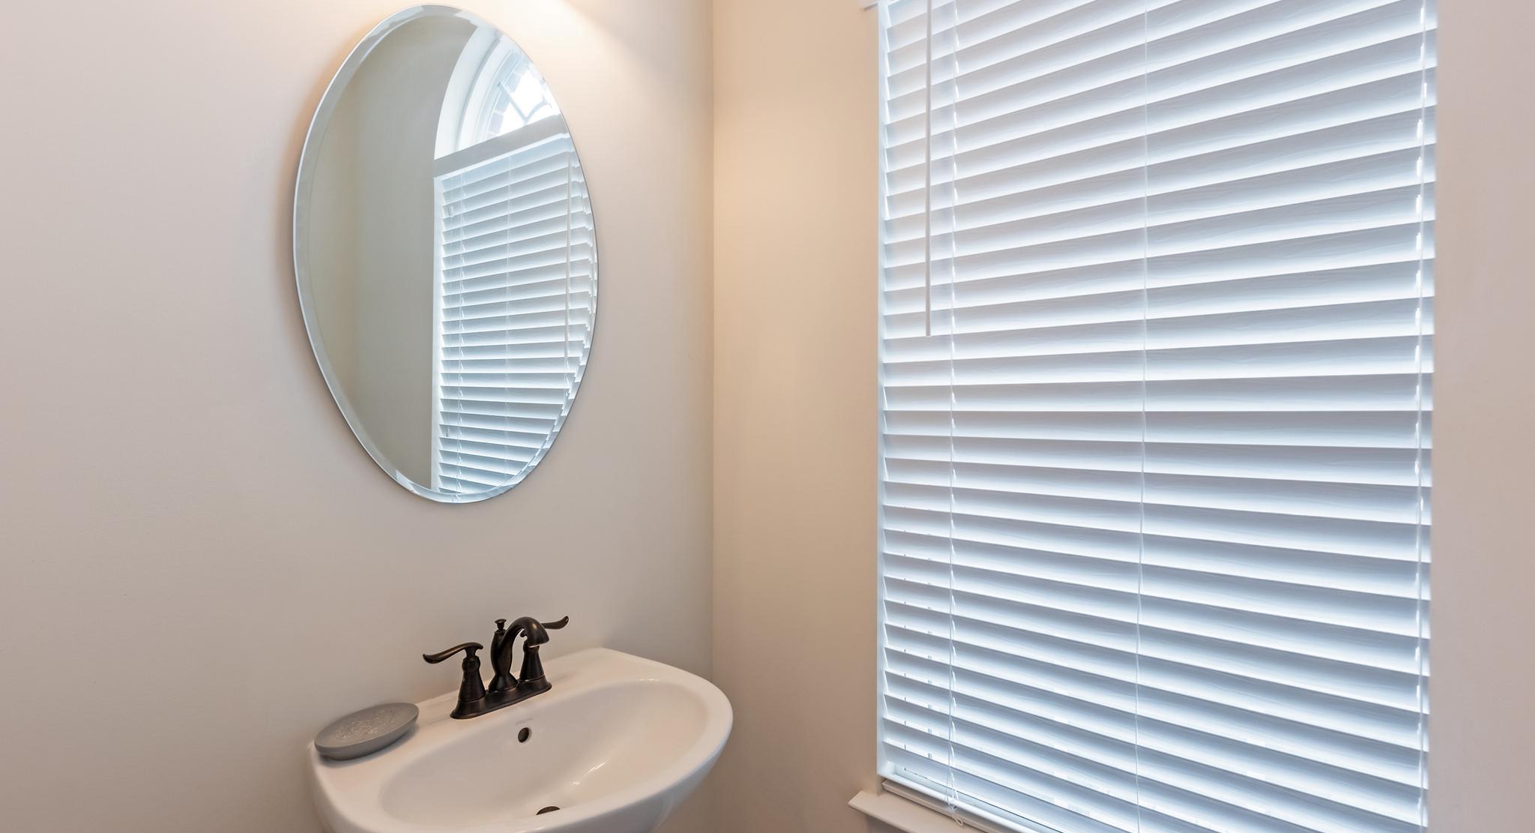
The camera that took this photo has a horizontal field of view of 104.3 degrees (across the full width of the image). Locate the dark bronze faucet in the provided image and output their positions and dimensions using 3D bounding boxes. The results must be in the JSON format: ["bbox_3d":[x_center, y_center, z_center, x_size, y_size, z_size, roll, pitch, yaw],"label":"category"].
[{"bbox_3d":[-0.404,0.399,0.970,0.167,0.157,0.243,0,0,41],"label":"dark bronze faucet"}]

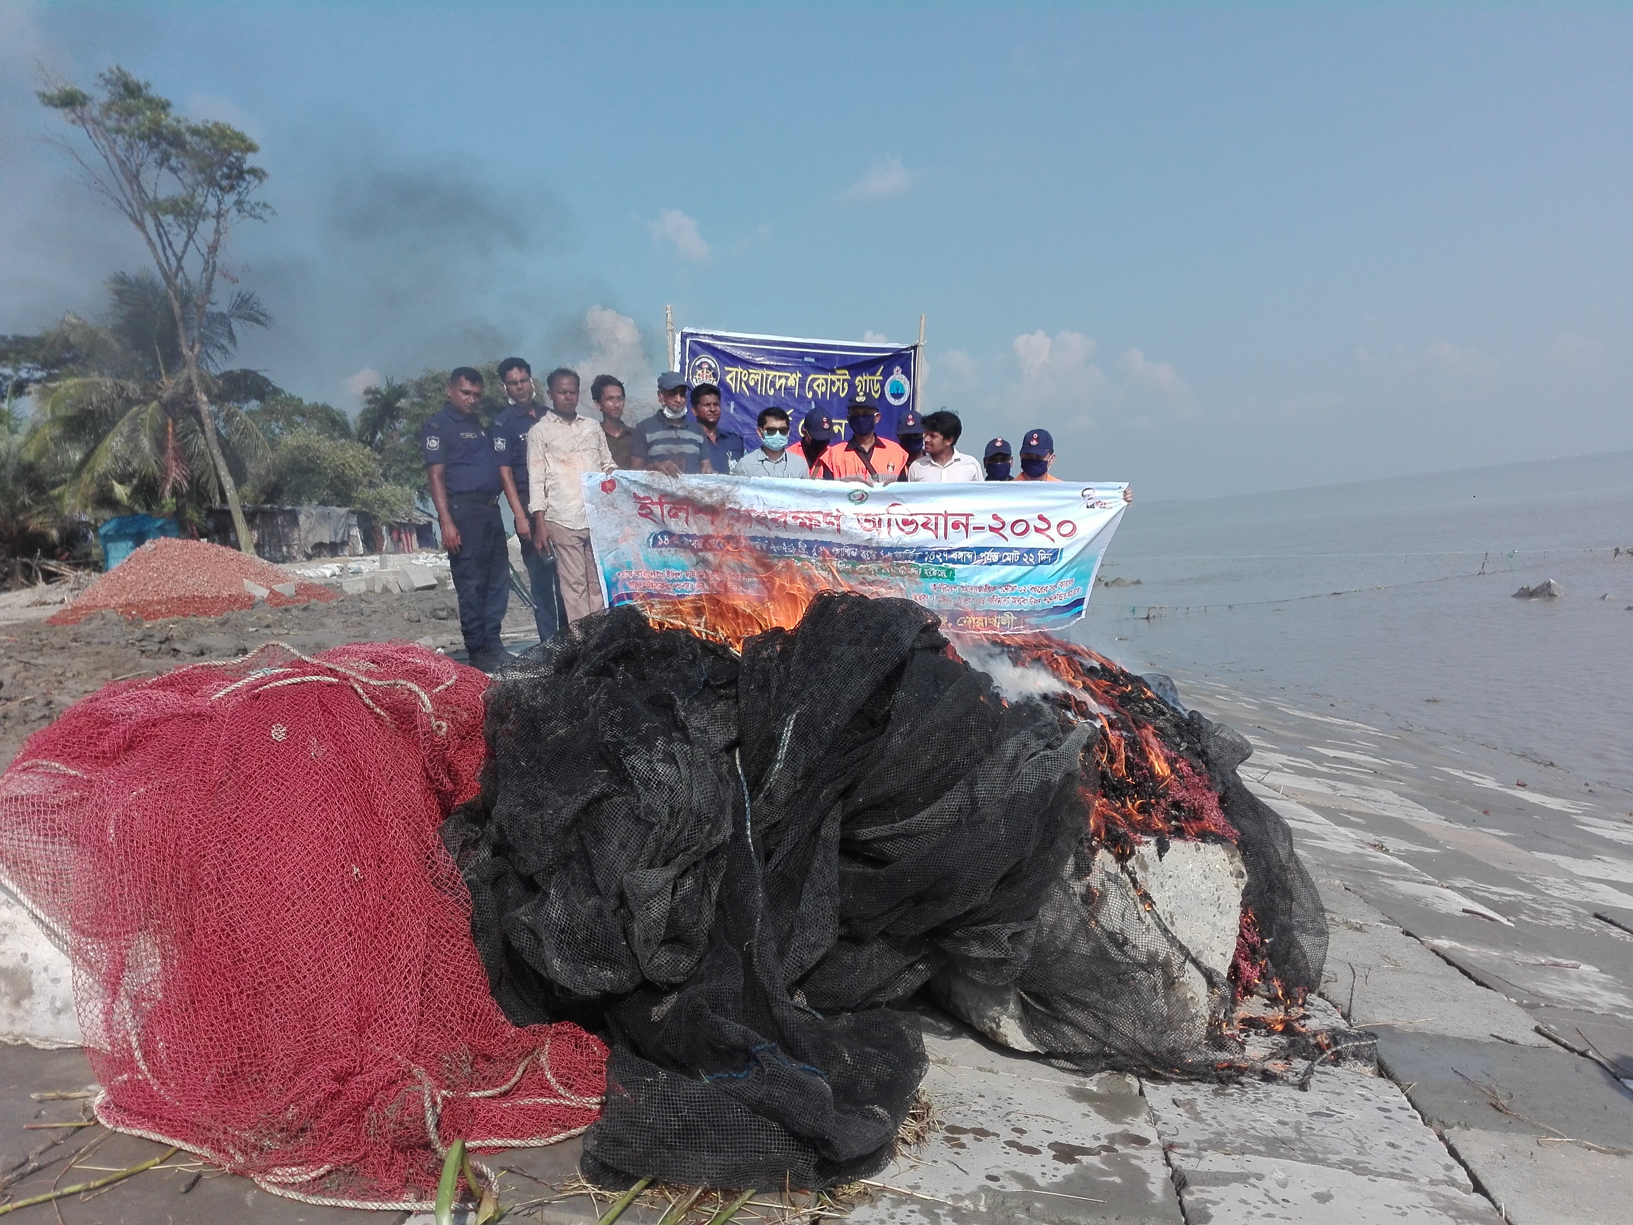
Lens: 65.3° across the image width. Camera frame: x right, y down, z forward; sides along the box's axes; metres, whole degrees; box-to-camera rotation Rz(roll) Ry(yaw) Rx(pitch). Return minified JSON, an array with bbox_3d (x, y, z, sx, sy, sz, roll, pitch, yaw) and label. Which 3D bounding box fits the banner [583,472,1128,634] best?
[{"bbox_3d":[0.220,-0.328,7.200,3.080,0.920,0.150,0,3,0],"label":"banner"}]

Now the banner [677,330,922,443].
[{"bbox_3d":[-0.112,-1.421,8.950,1.900,1.050,0.100,-3,4,-30],"label":"banner"}]

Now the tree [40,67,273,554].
[{"bbox_3d":[-16.010,-7.452,32.000,5.300,12.600,5.000,-8,3,-25],"label":"tree"}]

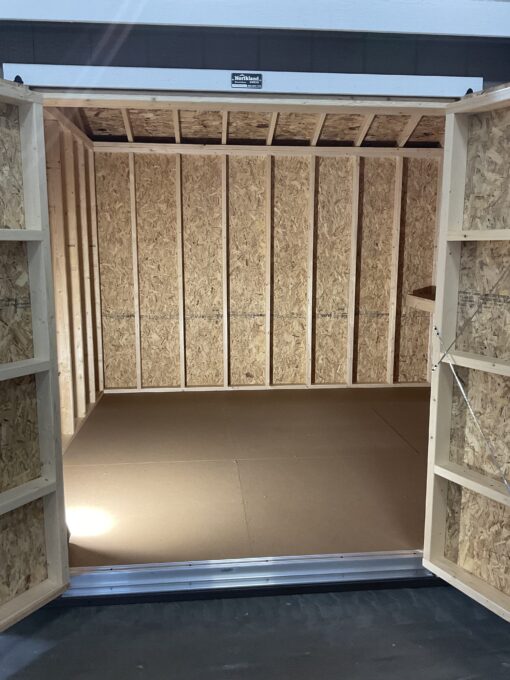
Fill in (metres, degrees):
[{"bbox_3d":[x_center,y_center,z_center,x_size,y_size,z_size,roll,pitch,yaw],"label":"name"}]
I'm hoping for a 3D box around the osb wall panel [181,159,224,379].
[{"bbox_3d":[-0.487,-0.621,5.357,0.368,2.154,0.013,-1,9,-5],"label":"osb wall panel"}]

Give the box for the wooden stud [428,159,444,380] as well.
[{"bbox_3d":[1.744,-0.642,5.511,0.038,2.154,0.089,-1,9,-5],"label":"wooden stud"}]

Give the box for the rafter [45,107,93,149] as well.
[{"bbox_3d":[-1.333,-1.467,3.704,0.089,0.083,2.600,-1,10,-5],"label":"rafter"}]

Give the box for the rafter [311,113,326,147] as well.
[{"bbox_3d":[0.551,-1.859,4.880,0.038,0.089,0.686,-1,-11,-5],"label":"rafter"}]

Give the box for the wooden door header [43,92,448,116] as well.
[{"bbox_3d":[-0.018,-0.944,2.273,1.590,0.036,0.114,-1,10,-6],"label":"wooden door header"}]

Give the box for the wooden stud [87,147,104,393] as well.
[{"bbox_3d":[-1.456,-0.589,5.148,0.089,2.154,0.038,-1,9,-5],"label":"wooden stud"}]

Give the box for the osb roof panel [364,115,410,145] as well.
[{"bbox_3d":[1.155,-1.897,5.048,0.368,0.013,0.508,-1,-11,-5],"label":"osb roof panel"}]

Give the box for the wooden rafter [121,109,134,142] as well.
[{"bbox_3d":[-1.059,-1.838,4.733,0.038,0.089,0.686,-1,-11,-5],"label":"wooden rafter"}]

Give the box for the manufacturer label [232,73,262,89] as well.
[{"bbox_3d":[-0.029,-0.960,2.115,0.112,0.052,0.003,-1,9,-5],"label":"manufacturer label"}]

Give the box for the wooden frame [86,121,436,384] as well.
[{"bbox_3d":[0.188,-0.654,5.363,3.327,2.292,0.097,-1,9,-5],"label":"wooden frame"}]

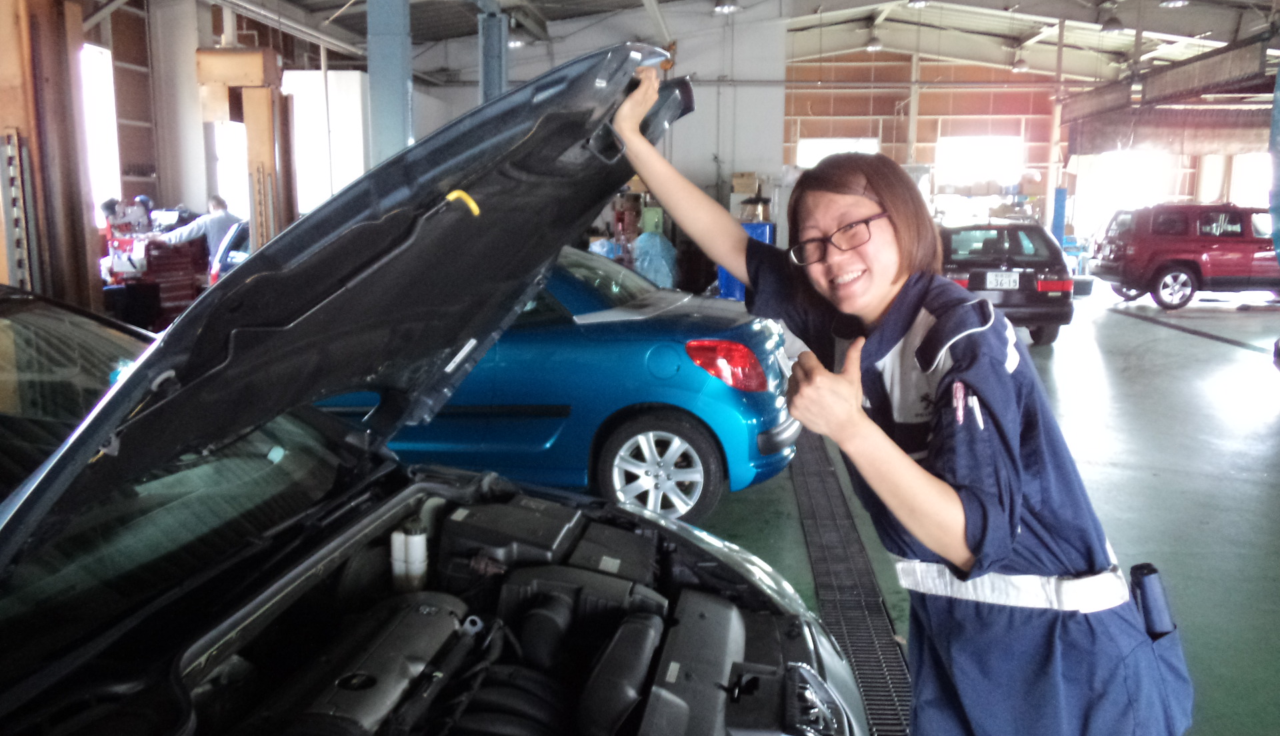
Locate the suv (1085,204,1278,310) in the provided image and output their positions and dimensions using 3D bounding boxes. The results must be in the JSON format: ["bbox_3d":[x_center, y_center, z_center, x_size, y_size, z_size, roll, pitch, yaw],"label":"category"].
[{"bbox_3d":[10.067,-1.897,16.298,4.420,1.670,1.770,1,9,2],"label":"suv"}]

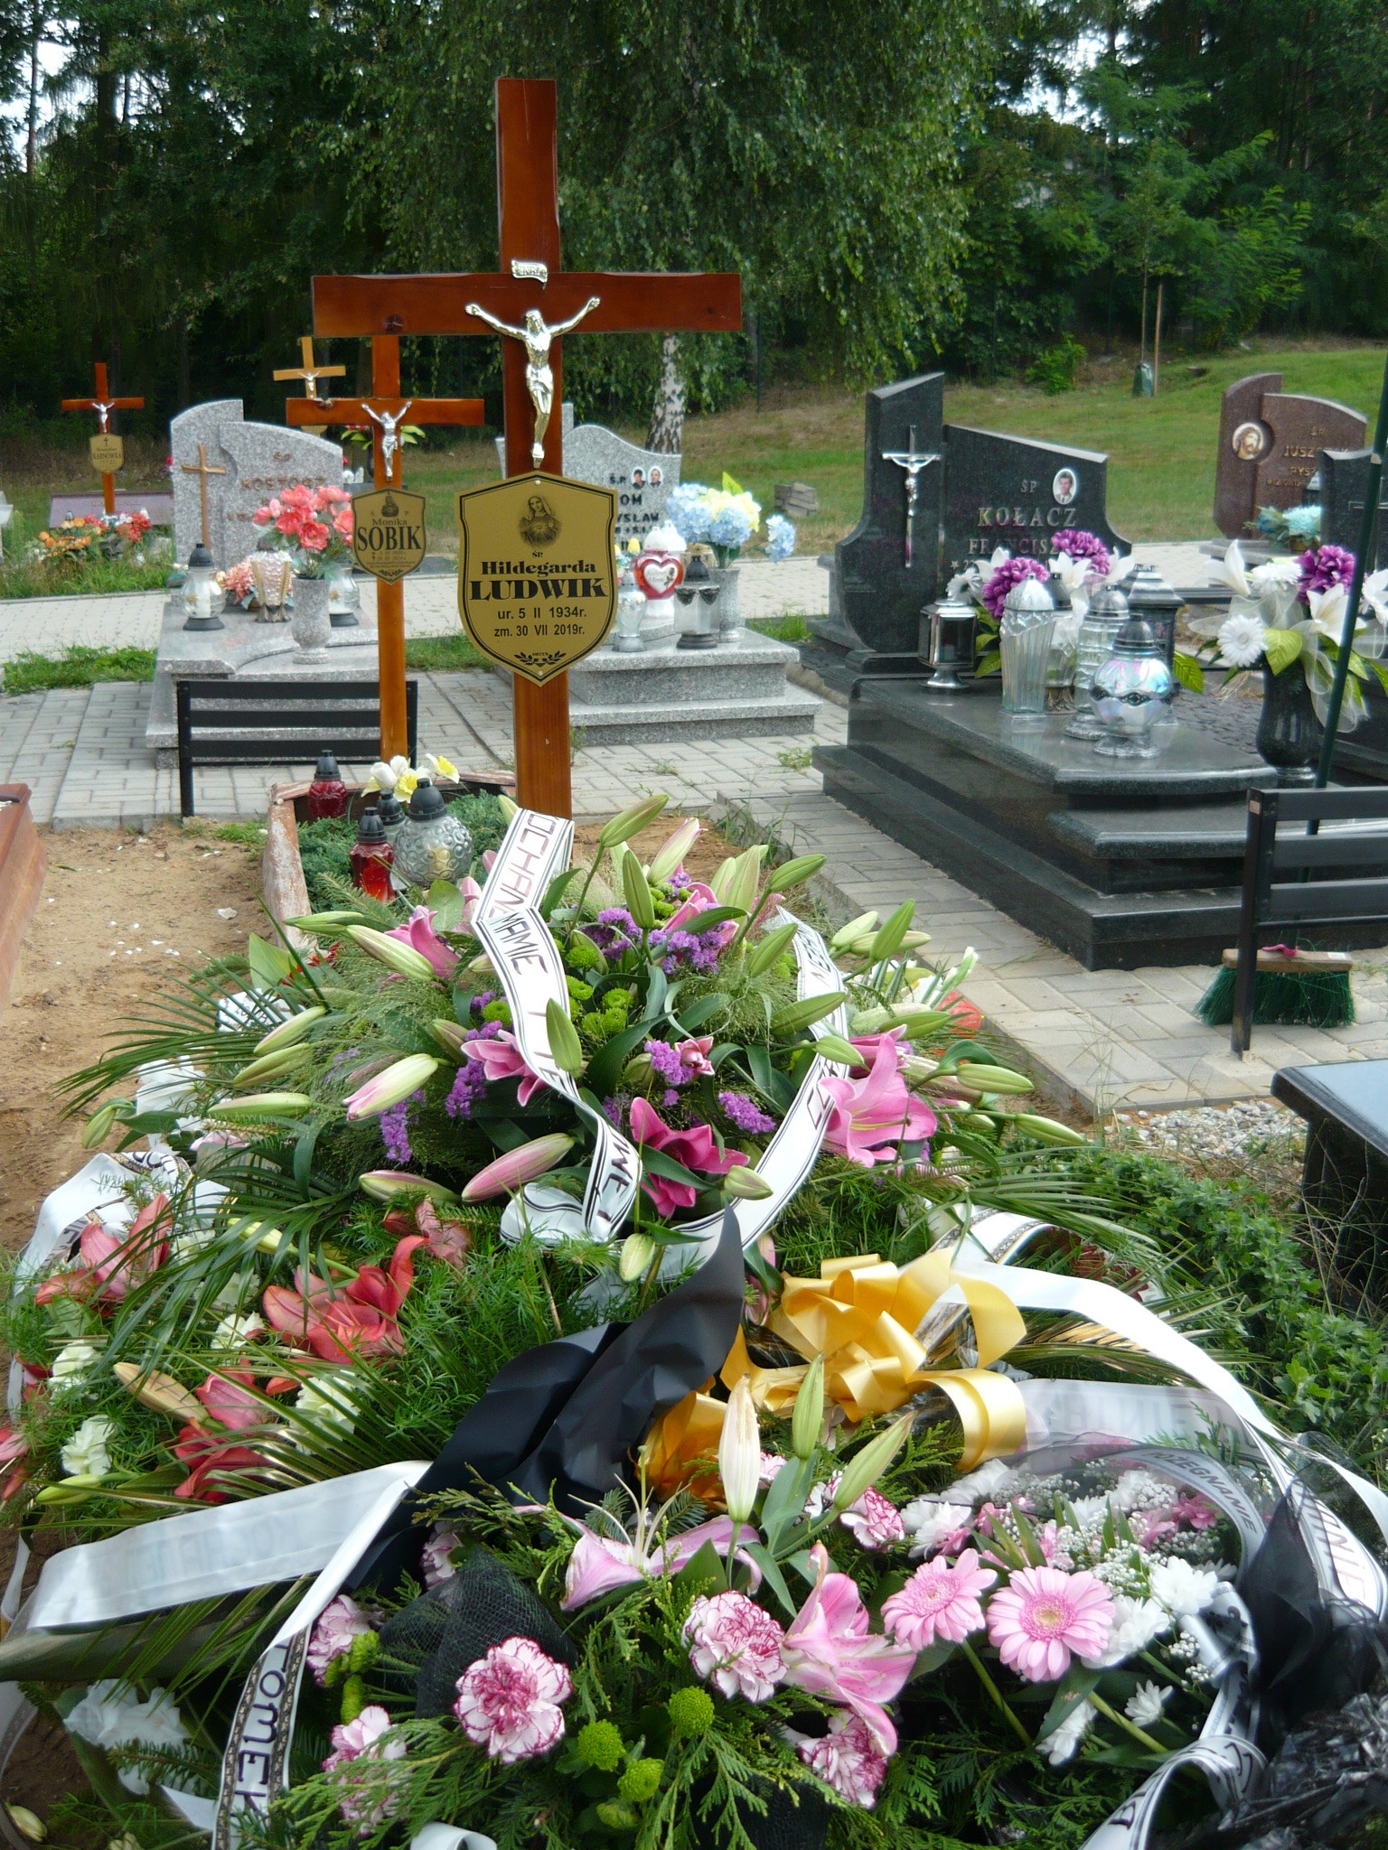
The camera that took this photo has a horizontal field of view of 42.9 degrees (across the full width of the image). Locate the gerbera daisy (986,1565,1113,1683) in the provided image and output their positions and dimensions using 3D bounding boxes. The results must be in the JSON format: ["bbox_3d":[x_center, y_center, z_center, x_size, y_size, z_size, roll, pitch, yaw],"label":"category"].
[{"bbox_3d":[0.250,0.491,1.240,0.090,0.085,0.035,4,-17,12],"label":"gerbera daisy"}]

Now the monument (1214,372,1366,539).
[{"bbox_3d":[2.900,-2.287,8.600,0.750,0.790,0.130,-2,16,-10],"label":"monument"}]

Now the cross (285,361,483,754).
[{"bbox_3d":[-0.868,-1.030,5.060,0.550,1.340,0.075,-4,18,-14],"label":"cross"}]

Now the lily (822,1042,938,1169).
[{"bbox_3d":[0.198,0.192,1.880,0.115,0.120,0.095,-11,-3,-31],"label":"lily"}]

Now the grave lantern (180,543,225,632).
[{"bbox_3d":[-1.945,-1.336,6.980,0.175,0.340,0.175,-4,16,-15],"label":"grave lantern"}]

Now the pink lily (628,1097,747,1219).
[{"bbox_3d":[-0.007,0.247,1.880,0.125,0.115,0.095,0,15,0],"label":"pink lily"}]

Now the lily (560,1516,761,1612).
[{"bbox_3d":[-0.025,0.474,1.310,0.142,0.060,0.100,0,15,0],"label":"lily"}]

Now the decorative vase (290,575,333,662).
[{"bbox_3d":[-1.428,-1.144,6.600,0.148,0.310,0.148,-4,16,-15],"label":"decorative vase"}]

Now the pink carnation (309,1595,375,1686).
[{"bbox_3d":[-0.252,0.507,1.250,0.056,0.064,0.052,0,15,0],"label":"pink carnation"}]

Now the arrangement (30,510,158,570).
[{"bbox_3d":[-4.140,-2.653,12.100,0.870,0.350,0.550,-4,16,-15],"label":"arrangement"}]

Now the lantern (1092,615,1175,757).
[{"bbox_3d":[1.106,-0.599,4.440,0.212,0.348,0.212,-4,16,-15],"label":"lantern"}]

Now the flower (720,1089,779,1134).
[{"bbox_3d":[0.059,0.203,1.930,0.062,0.043,0.045,-3,16,-11],"label":"flower"}]

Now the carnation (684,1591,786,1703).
[{"bbox_3d":[0.029,0.512,1.250,0.072,0.058,0.070,2,44,-2],"label":"carnation"}]

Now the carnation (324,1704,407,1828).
[{"bbox_3d":[-0.216,0.553,1.160,0.062,0.075,0.060,-2,-24,-7],"label":"carnation"}]

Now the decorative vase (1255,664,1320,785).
[{"bbox_3d":[1.491,-0.502,4.420,0.158,0.320,0.158,-4,16,-13],"label":"decorative vase"}]

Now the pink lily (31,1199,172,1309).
[{"bbox_3d":[-0.638,0.353,1.900,0.135,0.100,0.110,-3,16,-11],"label":"pink lily"}]

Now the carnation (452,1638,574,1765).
[{"bbox_3d":[-0.123,0.527,1.200,0.077,0.072,0.058,0,15,0],"label":"carnation"}]

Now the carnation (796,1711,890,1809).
[{"bbox_3d":[0.101,0.568,1.200,0.066,0.066,0.055,1,-21,3],"label":"carnation"}]

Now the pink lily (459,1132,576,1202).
[{"bbox_3d":[-0.169,0.231,1.680,0.122,0.036,0.036,-29,64,-24],"label":"pink lily"}]

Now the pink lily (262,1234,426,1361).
[{"bbox_3d":[-0.314,0.333,1.580,0.140,0.085,0.110,2,37,-2],"label":"pink lily"}]

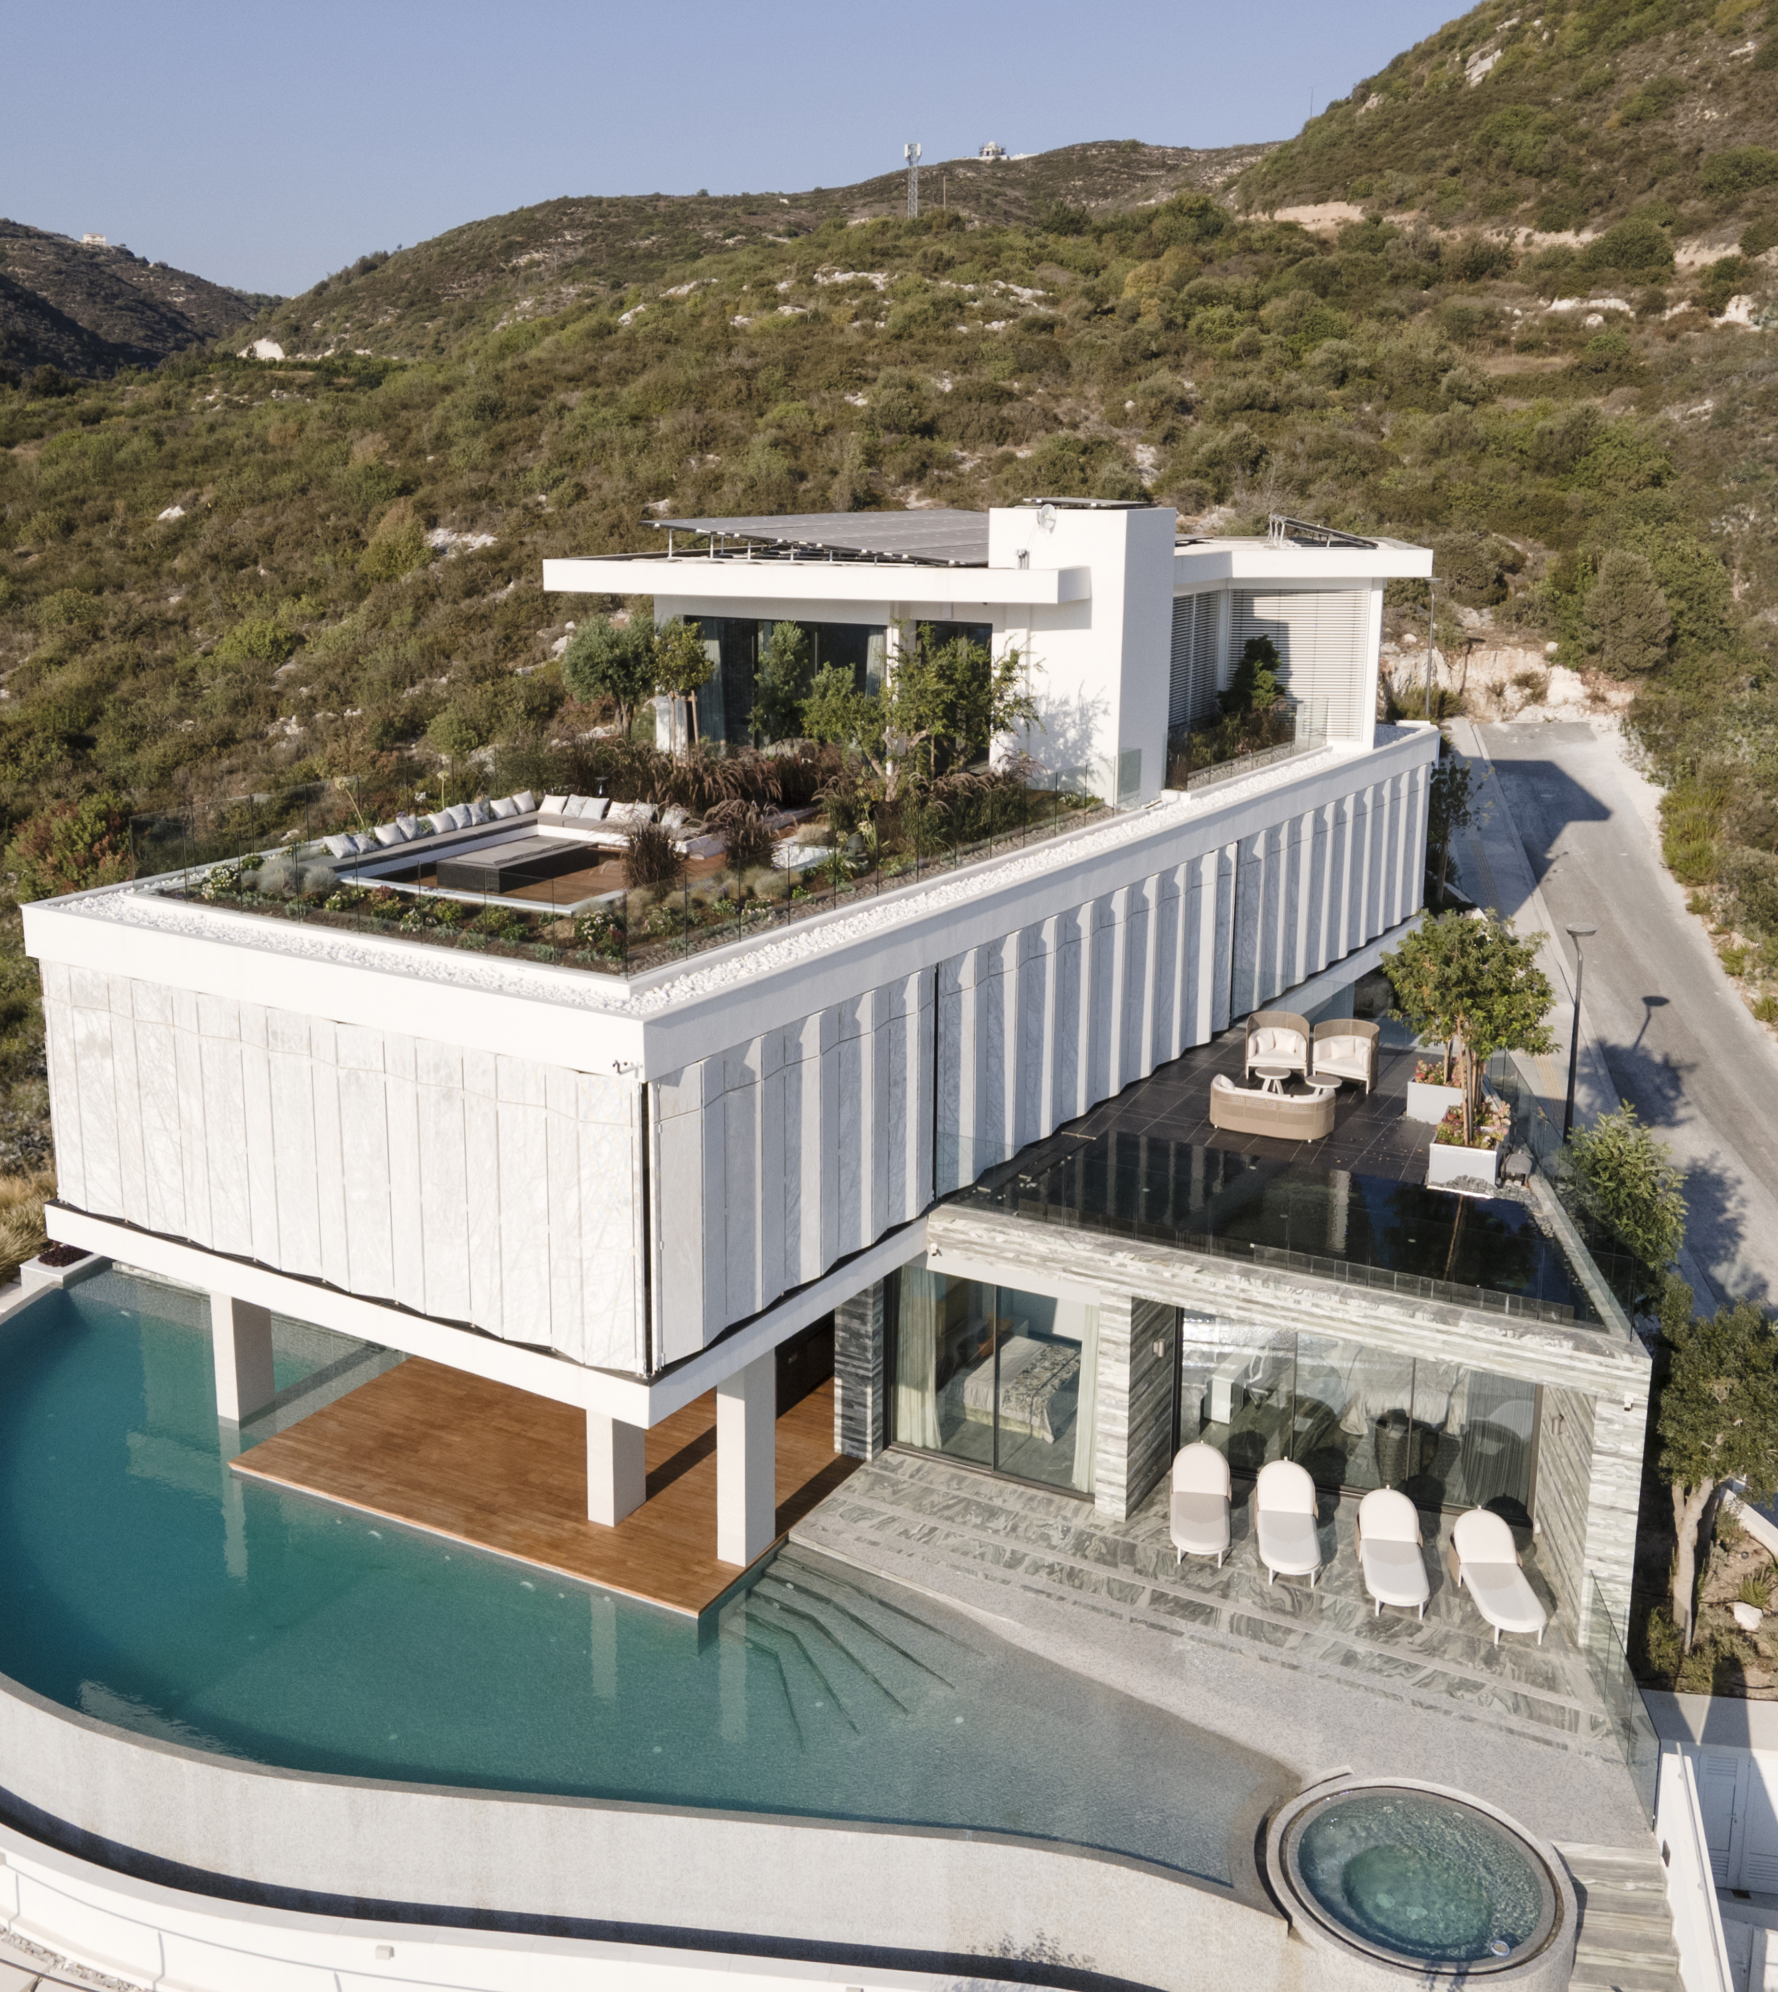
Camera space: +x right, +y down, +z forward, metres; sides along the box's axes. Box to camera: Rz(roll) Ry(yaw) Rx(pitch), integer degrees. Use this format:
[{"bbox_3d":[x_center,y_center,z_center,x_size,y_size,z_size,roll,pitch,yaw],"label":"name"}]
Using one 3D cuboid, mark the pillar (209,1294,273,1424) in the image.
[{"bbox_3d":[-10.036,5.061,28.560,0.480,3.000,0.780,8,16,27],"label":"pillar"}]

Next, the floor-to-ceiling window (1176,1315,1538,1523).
[{"bbox_3d":[6.403,5.618,25.097,4.808,2.650,0.120,6,16,21],"label":"floor-to-ceiling window"}]

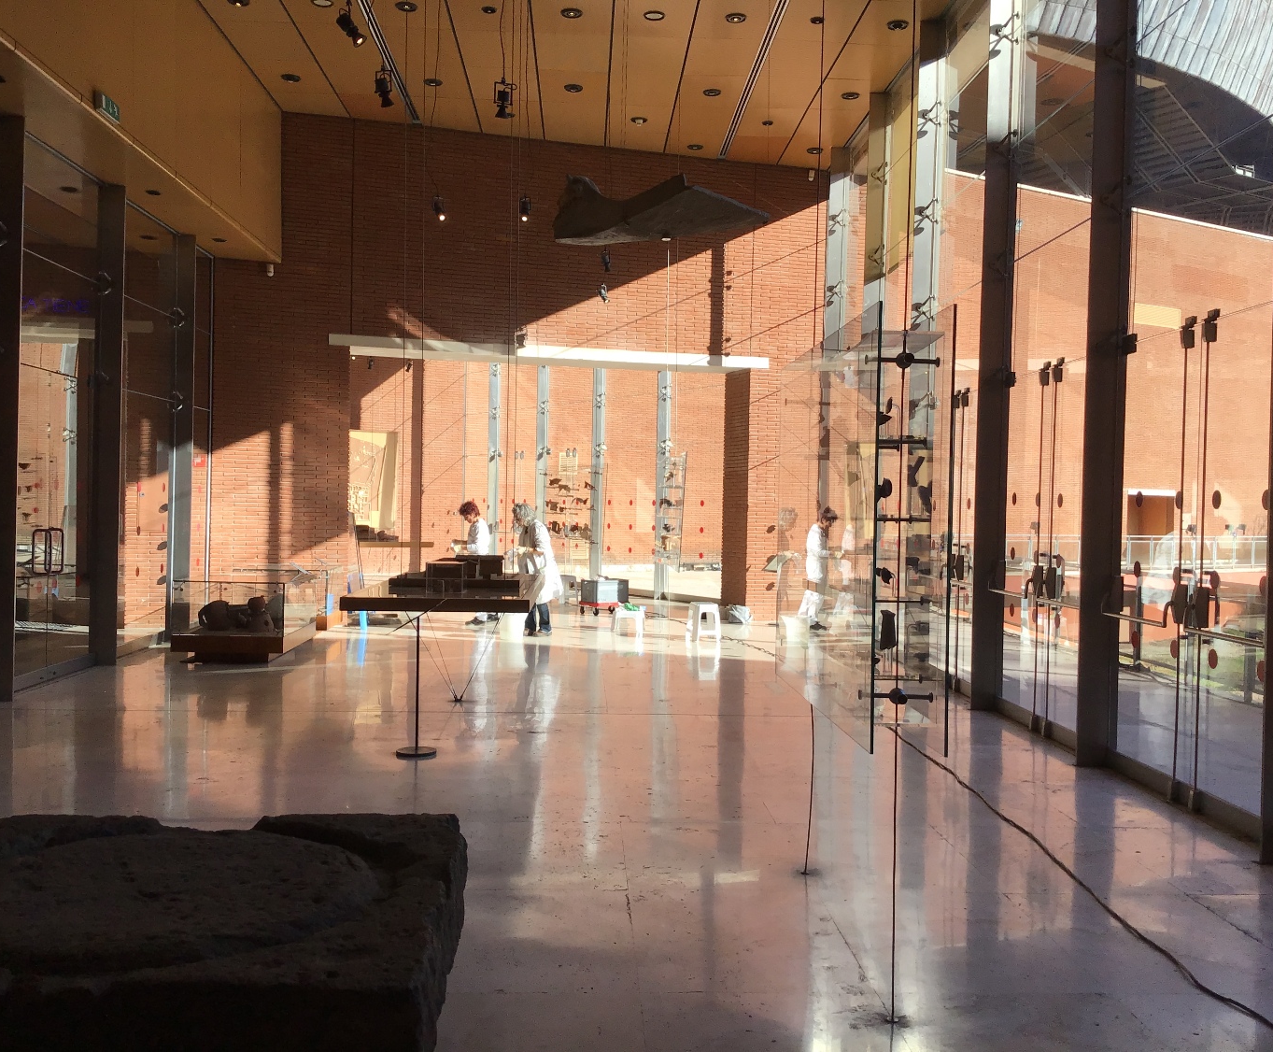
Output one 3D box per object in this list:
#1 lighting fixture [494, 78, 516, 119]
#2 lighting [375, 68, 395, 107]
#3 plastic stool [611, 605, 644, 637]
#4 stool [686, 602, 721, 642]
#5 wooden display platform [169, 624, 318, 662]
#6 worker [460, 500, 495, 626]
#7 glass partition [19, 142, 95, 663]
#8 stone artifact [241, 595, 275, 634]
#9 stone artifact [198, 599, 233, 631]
[{"bbox_3d":[-0.712,-2.317,6.800,0.120,0.220,0.130,1,1,6],"label":"lighting fixture"},{"bbox_3d":[-1.404,-2.440,7.000,0.110,0.210,0.130,2,1,20],"label":"lighting"},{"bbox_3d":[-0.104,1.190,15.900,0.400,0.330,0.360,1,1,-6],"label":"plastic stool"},{"bbox_3d":[0.810,1.163,15.100,0.345,0.445,0.345,1,1,-14],"label":"stool"},{"bbox_3d":[-3.927,1.179,12.684,1.070,0.275,1.450,1,1,-2],"label":"wooden display platform"},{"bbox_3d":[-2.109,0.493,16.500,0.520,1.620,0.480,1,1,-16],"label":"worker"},{"bbox_3d":[-4.981,-0.961,10.750,0.060,4.330,1.950,1,1,-2],"label":"glass partition"},{"bbox_3d":[-3.767,0.857,12.500,0.340,0.385,0.310,1,1,-2],"label":"stone artifact"},{"bbox_3d":[-4.226,0.881,12.600,0.340,0.310,0.320,1,1,-2],"label":"stone artifact"}]

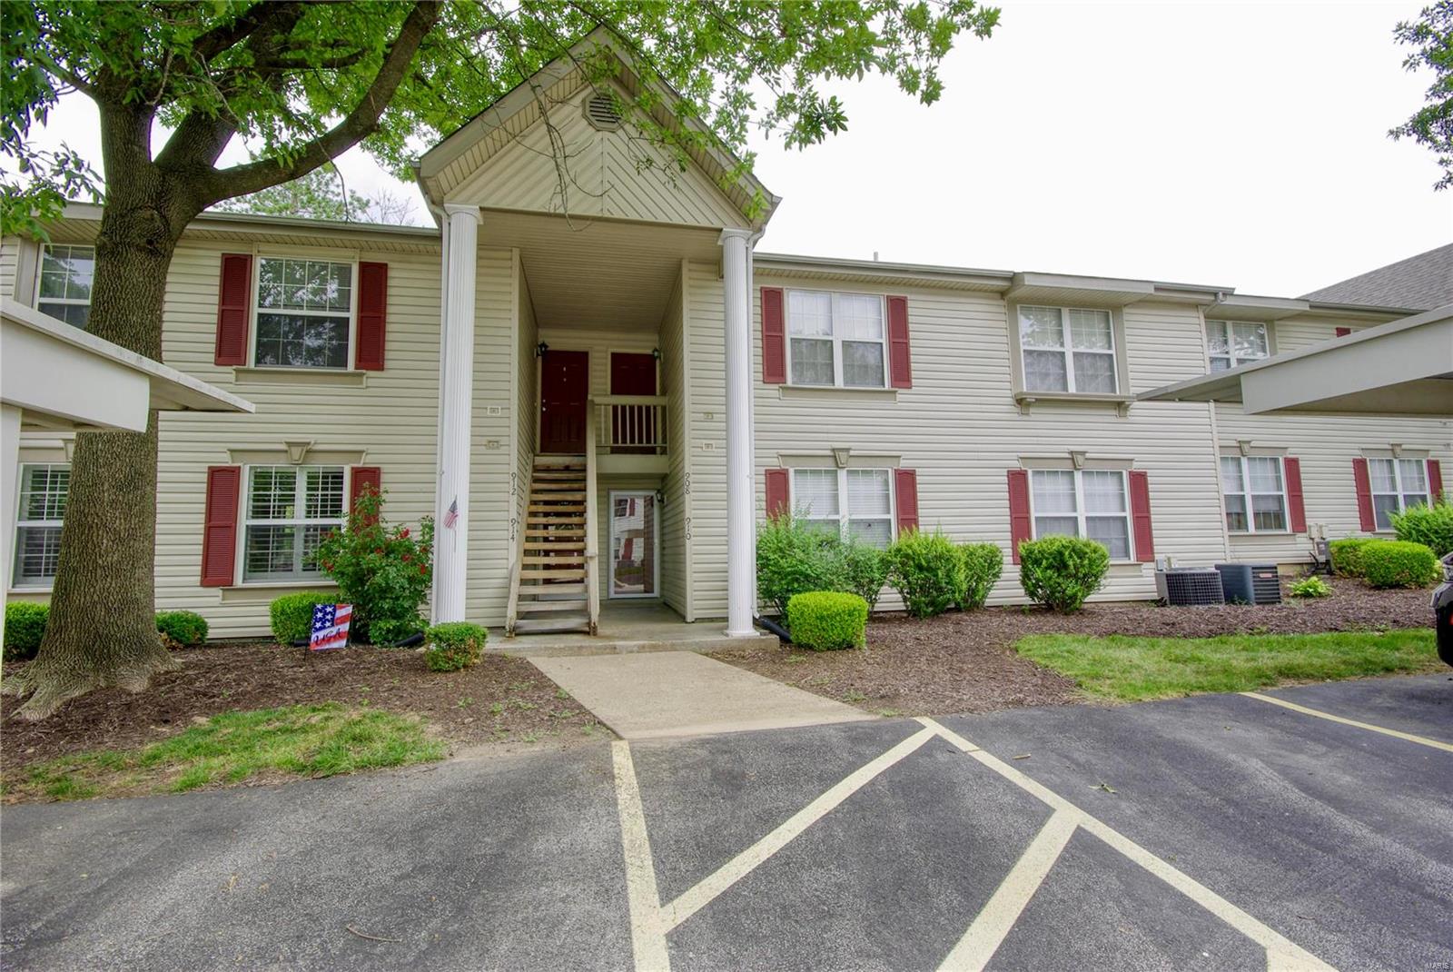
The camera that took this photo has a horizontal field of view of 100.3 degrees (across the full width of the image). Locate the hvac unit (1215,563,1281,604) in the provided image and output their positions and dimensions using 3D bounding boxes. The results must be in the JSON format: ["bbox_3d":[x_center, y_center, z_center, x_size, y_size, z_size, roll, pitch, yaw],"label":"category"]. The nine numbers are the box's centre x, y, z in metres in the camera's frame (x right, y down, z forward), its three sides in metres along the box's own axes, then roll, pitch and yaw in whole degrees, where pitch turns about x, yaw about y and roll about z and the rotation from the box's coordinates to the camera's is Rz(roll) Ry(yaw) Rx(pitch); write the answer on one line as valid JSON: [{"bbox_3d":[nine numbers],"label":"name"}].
[{"bbox_3d":[8.228,1.522,9.556,0.570,0.585,0.600,0,-6,-10],"label":"hvac unit"}]

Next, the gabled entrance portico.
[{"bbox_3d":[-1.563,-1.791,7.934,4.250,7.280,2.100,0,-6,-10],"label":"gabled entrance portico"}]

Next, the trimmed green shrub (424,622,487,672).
[{"bbox_3d":[-2.648,1.562,5.939,0.570,0.430,0.560,0,-6,-10],"label":"trimmed green shrub"}]

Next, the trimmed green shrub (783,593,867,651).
[{"bbox_3d":[1.222,1.646,7.465,0.966,0.652,0.888,0,-6,-11],"label":"trimmed green shrub"}]

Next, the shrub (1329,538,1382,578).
[{"bbox_3d":[11.878,1.349,11.442,0.800,0.730,0.750,0,-6,-10],"label":"shrub"}]

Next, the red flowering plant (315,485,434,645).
[{"bbox_3d":[-4.171,0.933,7.210,1.200,1.840,1.080,0,-6,-10],"label":"red flowering plant"}]

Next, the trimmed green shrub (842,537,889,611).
[{"bbox_3d":[1.857,1.246,8.582,0.836,1.017,0.836,0,-6,-11],"label":"trimmed green shrub"}]

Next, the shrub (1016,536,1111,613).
[{"bbox_3d":[5.035,1.311,9.043,1.150,1.133,1.093,0,-6,-11],"label":"shrub"}]

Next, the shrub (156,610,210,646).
[{"bbox_3d":[-6.435,1.657,7.074,0.640,0.410,0.600,0,-6,-10],"label":"shrub"}]

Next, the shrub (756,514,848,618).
[{"bbox_3d":[0.985,1.138,8.249,1.291,1.462,1.227,0,-6,-11],"label":"shrub"}]

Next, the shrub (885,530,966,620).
[{"bbox_3d":[2.820,1.237,8.614,1.020,1.230,0.960,0,-6,-10],"label":"shrub"}]

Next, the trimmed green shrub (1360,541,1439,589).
[{"bbox_3d":[11.646,1.356,10.485,0.847,0.793,0.847,0,-6,-11],"label":"trimmed green shrub"}]

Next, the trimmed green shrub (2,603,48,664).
[{"bbox_3d":[-7.756,1.604,6.684,0.800,0.580,0.780,0,-6,-10],"label":"trimmed green shrub"}]

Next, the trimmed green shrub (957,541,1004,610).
[{"bbox_3d":[3.619,1.332,8.918,0.809,1.000,0.809,0,-6,-11],"label":"trimmed green shrub"}]

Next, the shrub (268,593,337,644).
[{"bbox_3d":[-4.987,1.568,7.232,0.712,0.589,0.676,0,-6,-11],"label":"shrub"}]

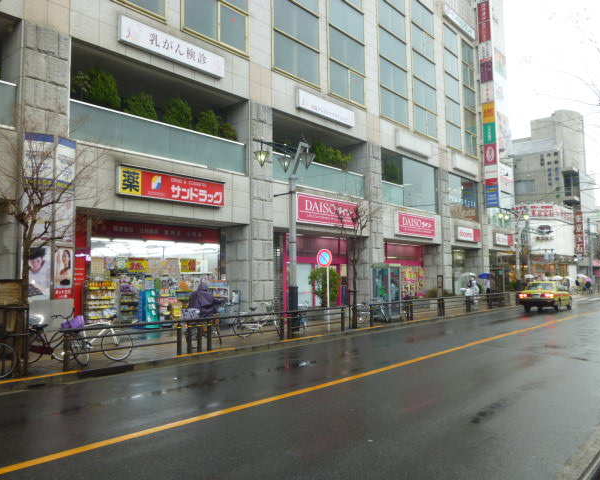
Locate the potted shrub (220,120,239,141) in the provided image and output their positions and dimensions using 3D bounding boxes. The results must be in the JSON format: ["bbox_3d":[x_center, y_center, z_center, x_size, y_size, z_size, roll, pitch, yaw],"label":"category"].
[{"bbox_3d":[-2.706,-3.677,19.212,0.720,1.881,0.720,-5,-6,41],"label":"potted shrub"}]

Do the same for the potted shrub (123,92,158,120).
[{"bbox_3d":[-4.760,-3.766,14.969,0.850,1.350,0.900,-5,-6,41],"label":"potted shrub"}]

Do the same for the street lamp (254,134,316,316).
[{"bbox_3d":[-0.430,-0.083,15.941,1.600,6.000,1.800,-5,-6,41],"label":"street lamp"}]

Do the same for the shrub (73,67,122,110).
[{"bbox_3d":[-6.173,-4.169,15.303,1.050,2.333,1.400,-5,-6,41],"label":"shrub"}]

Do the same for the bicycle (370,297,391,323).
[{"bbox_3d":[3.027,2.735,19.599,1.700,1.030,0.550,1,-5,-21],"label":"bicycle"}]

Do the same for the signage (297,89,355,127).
[{"bbox_3d":[1.247,-5.837,22.583,0.220,0.820,4.000,-5,-6,41],"label":"signage"}]

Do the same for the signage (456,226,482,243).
[{"bbox_3d":[10.419,-0.308,30.850,0.220,0.784,3.422,-5,-6,41],"label":"signage"}]

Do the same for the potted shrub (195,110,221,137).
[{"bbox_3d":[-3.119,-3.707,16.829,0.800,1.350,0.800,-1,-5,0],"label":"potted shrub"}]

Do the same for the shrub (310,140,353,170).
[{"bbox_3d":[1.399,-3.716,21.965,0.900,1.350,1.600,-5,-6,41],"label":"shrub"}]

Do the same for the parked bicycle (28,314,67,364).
[{"bbox_3d":[-4.966,1.996,10.085,1.720,1.060,0.550,-1,-5,4],"label":"parked bicycle"}]

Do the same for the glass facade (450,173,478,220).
[{"bbox_3d":[10.314,-2.564,31.384,0.200,2.703,4.417,-5,-6,41],"label":"glass facade"}]

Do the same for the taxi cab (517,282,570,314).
[{"bbox_3d":[13.247,2.937,26.522,1.700,1.500,4.690,-5,-6,41],"label":"taxi cab"}]

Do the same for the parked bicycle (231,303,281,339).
[{"bbox_3d":[-1.139,2.430,15.197,1.720,1.050,0.550,-1,-4,-2],"label":"parked bicycle"}]

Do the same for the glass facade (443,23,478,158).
[{"bbox_3d":[11.013,-9.982,34.423,0.300,8.400,5.000,-5,-6,41],"label":"glass facade"}]

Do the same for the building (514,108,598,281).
[{"bbox_3d":[28.851,-3.212,58.886,7.000,18.800,14.000,-5,-6,41],"label":"building"}]

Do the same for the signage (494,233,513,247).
[{"bbox_3d":[14.418,-0.004,35.368,0.220,0.734,3.343,-5,-6,41],"label":"signage"}]

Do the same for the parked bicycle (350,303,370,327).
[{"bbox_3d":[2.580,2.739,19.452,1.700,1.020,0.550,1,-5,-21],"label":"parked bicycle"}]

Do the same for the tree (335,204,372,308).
[{"bbox_3d":[1.865,0.938,17.492,1.400,4.300,1.400,-1,-4,0],"label":"tree"}]

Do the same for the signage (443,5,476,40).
[{"bbox_3d":[10.202,-13.764,31.876,0.220,0.675,4.662,-5,-6,41],"label":"signage"}]

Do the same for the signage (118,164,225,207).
[{"bbox_3d":[-3.726,-1.538,14.887,0.220,0.764,3.611,-5,-6,41],"label":"signage"}]

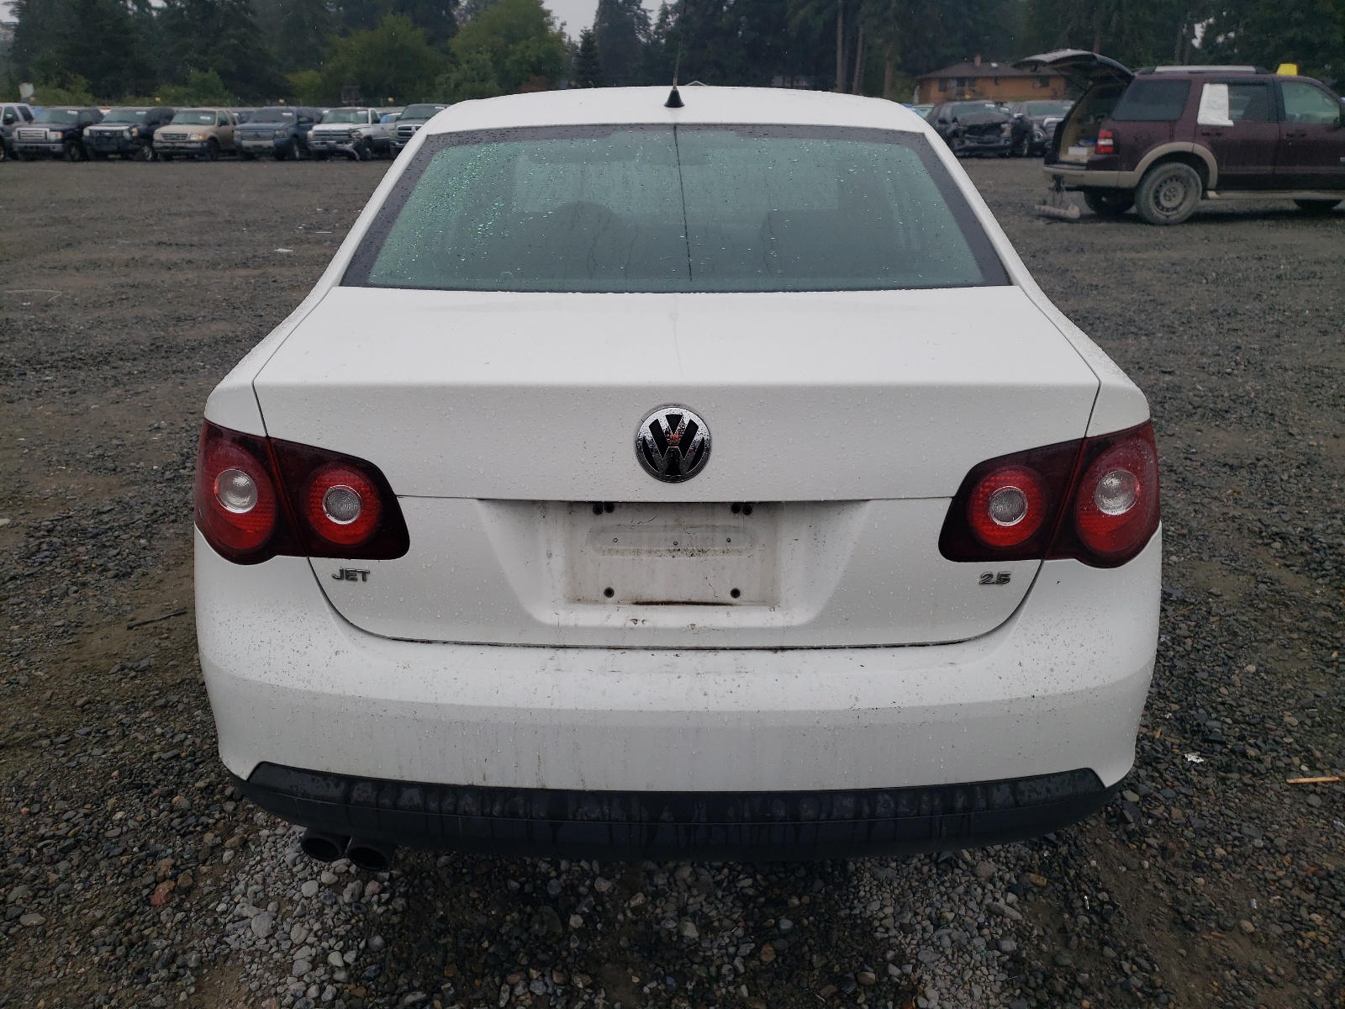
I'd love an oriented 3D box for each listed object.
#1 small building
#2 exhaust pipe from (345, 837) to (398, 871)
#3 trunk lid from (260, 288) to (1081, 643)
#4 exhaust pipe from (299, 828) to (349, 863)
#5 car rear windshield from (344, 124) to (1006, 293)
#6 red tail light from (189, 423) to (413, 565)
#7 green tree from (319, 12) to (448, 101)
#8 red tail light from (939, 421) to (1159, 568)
[{"bbox_3d":[30.000,-39.978,96.053,13.300,4.500,8.000,3,21,7],"label":"small building"},{"bbox_3d":[-0.488,0.553,1.687,0.070,0.066,0.150,0,21,1],"label":"exhaust pipe"},{"bbox_3d":[0.004,-0.101,1.651,1.240,0.430,0.600,0,21,1],"label":"trunk lid"},{"bbox_3d":[-0.561,0.539,1.694,0.070,0.066,0.150,0,21,1],"label":"exhaust pipe"},{"bbox_3d":[0.010,-0.603,2.048,1.250,0.085,0.660,0,48,1],"label":"car rear windshield"},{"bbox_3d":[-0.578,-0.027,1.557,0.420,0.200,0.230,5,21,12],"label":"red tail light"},{"bbox_3d":[-18.400,-27.513,64.419,8.400,7.400,8.000,0,21,0],"label":"green tree"},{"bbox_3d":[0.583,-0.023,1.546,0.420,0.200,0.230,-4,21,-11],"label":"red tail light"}]

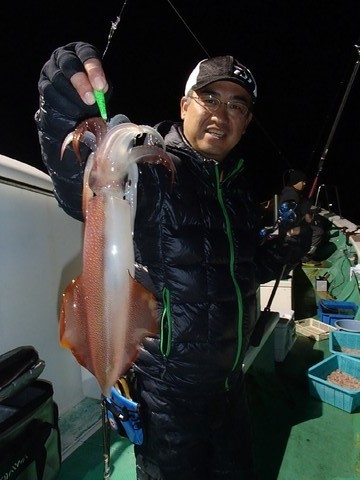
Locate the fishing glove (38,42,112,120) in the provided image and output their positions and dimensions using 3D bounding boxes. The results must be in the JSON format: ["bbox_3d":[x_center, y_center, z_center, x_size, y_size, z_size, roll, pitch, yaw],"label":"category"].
[{"bbox_3d":[-0.149,-0.220,0.550,0.100,0.108,0.120,0,3,-9],"label":"fishing glove"}]

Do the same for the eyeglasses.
[{"bbox_3d":[0.104,-0.343,0.995,0.140,0.045,0.138,14,15,-3],"label":"eyeglasses"}]

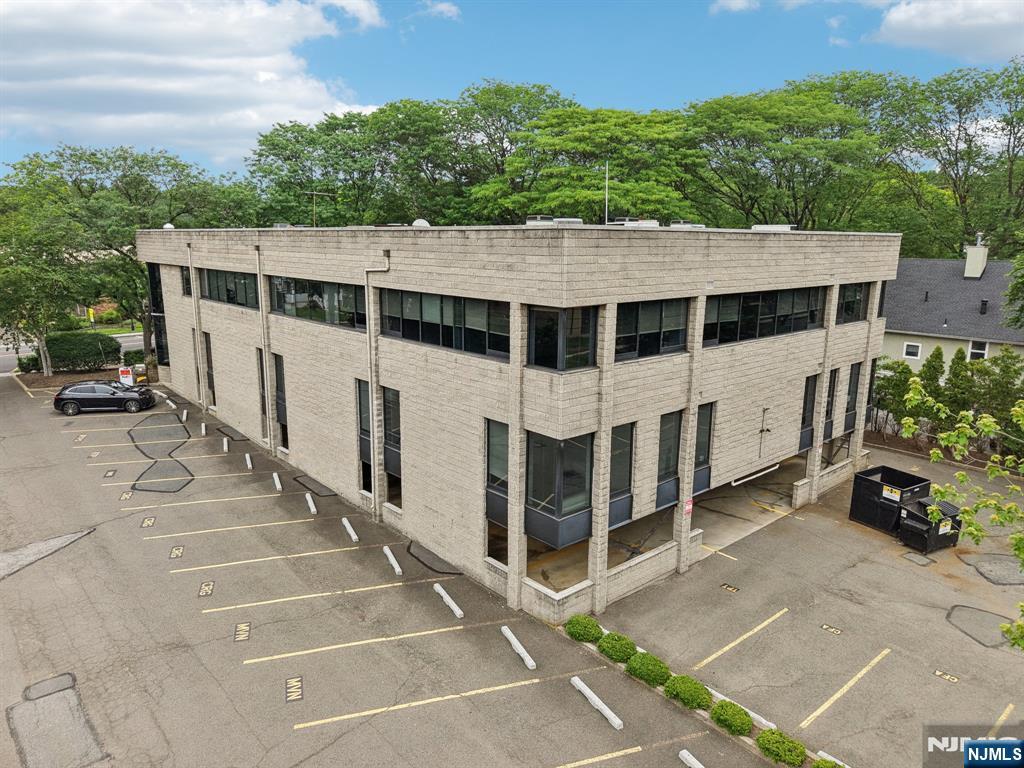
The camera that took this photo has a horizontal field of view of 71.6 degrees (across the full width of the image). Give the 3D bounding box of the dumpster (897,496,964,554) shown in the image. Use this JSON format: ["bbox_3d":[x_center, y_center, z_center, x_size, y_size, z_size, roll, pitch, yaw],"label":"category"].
[{"bbox_3d":[14.484,4.953,24.678,1.680,1.360,1.120,-5,13,-25],"label":"dumpster"}]

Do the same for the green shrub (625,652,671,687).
[{"bbox_3d":[3.200,6.668,16.625,1.000,0.640,1.100,0,12,0],"label":"green shrub"}]

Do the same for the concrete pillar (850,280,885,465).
[{"bbox_3d":[14.919,-0.056,30.074,0.430,8.500,0.310,-10,15,-40],"label":"concrete pillar"}]

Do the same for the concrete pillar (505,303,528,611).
[{"bbox_3d":[0.207,2.031,19.103,0.390,8.440,0.430,-10,16,-41],"label":"concrete pillar"}]

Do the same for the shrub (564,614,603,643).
[{"bbox_3d":[1.862,6.269,18.292,0.950,0.620,1.000,0,12,0],"label":"shrub"}]

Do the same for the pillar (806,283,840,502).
[{"bbox_3d":[11.974,0.488,27.532,0.410,8.640,0.380,-10,16,-41],"label":"pillar"}]

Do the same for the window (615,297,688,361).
[{"bbox_3d":[3.880,-1.515,19.886,3.550,1.610,0.120,-10,16,-41],"label":"window"}]

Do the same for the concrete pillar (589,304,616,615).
[{"bbox_3d":[2.402,2.153,19.175,0.410,8.640,0.380,-10,16,-41],"label":"concrete pillar"}]

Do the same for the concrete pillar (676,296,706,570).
[{"bbox_3d":[5.405,1.689,21.786,0.420,8.710,0.390,-10,16,-41],"label":"concrete pillar"}]

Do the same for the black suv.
[{"bbox_3d":[-21.844,0.602,38.279,4.840,1.680,1.950,-2,12,-13],"label":"black suv"}]

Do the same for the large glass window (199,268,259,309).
[{"bbox_3d":[-13.320,-4.554,33.587,0.120,1.600,8.350,-10,16,-41],"label":"large glass window"}]

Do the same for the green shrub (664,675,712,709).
[{"bbox_3d":[4.000,6.963,16.119,0.920,0.520,1.060,-10,15,-40],"label":"green shrub"}]

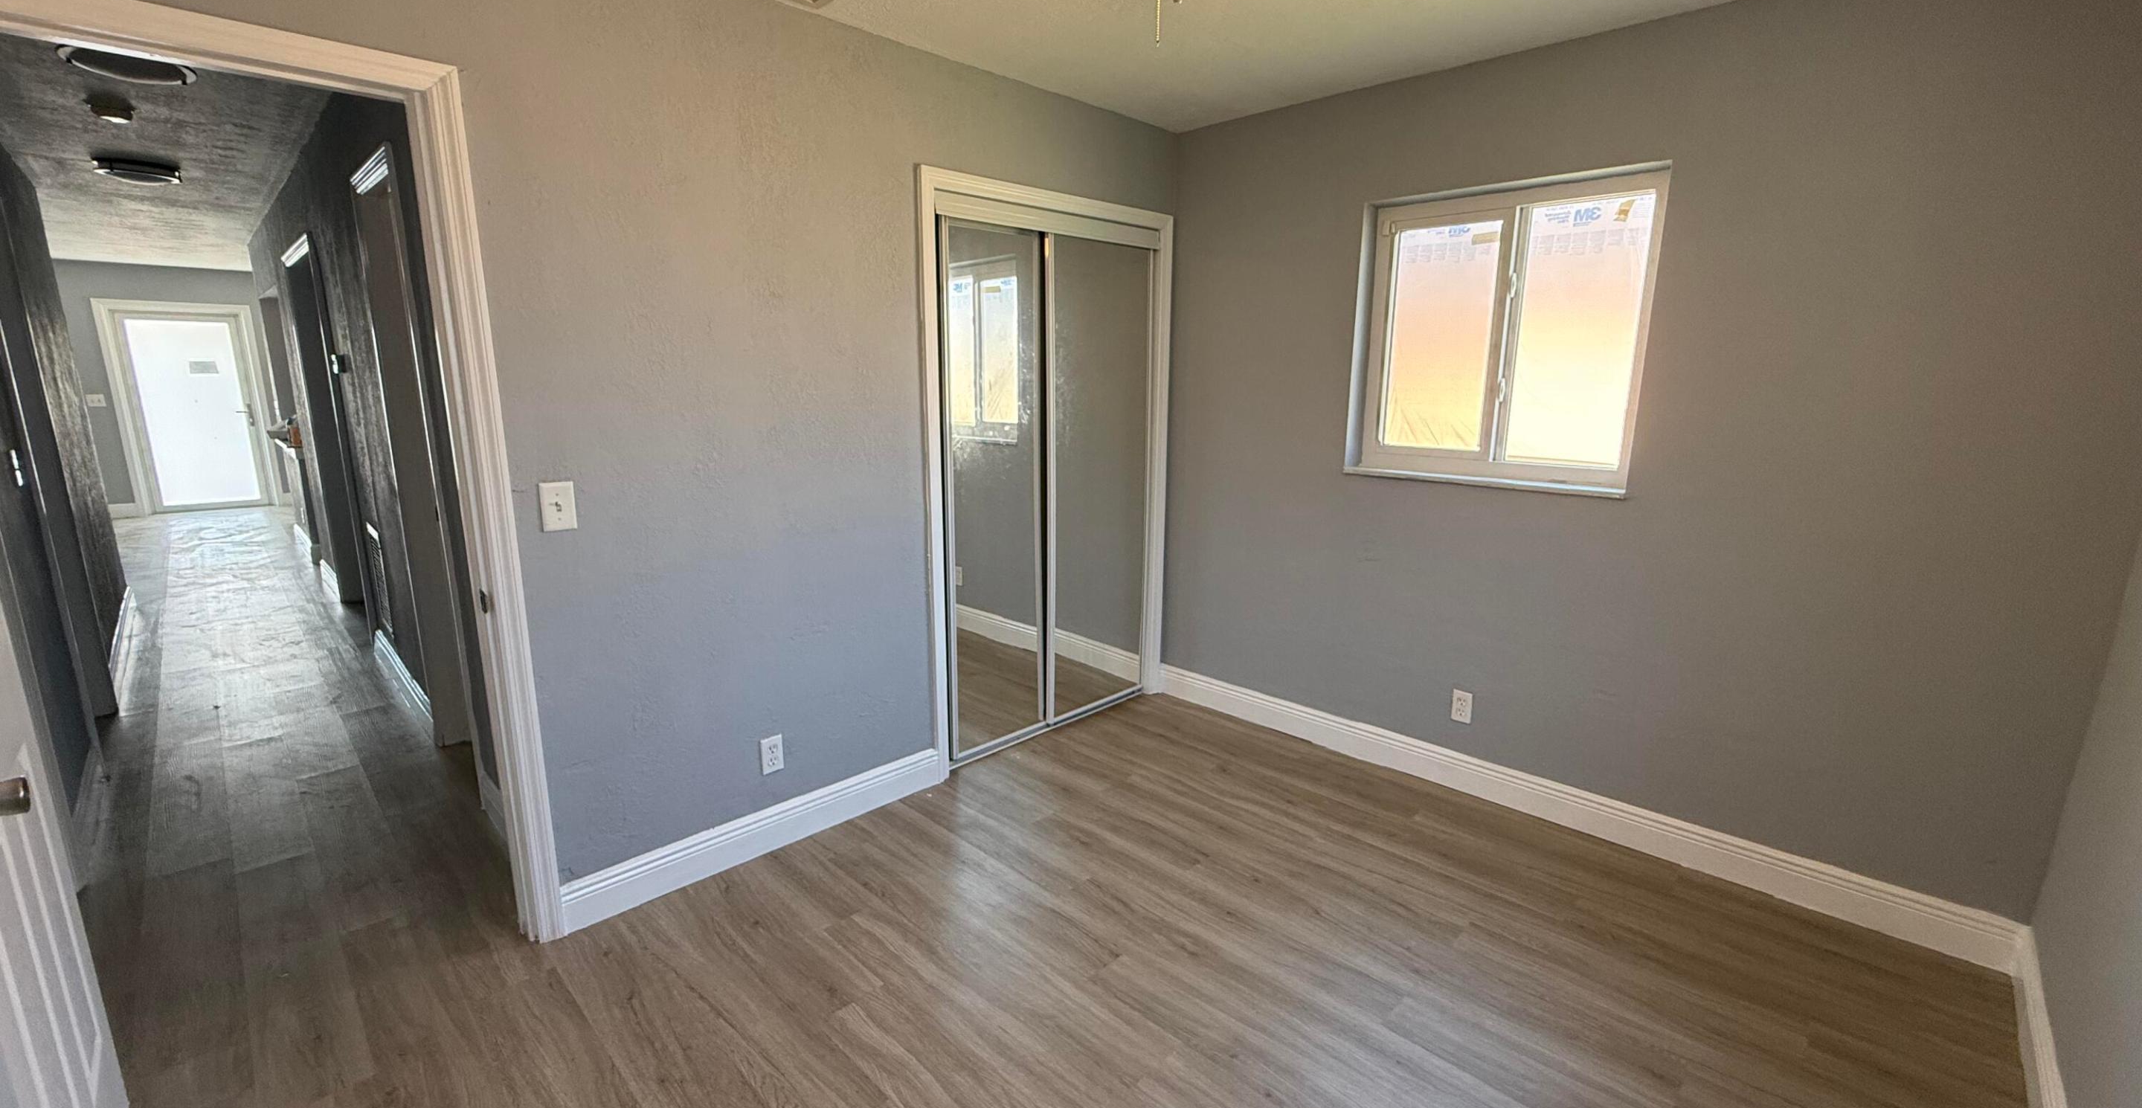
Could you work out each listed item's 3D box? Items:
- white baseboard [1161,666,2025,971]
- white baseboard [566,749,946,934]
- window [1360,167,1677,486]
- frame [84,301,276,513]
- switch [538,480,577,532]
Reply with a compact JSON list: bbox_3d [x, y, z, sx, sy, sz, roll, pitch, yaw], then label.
[{"bbox_3d":[1.408,0.795,3.113,2.748,0.141,0.016,12,16,43],"label":"white baseboard"},{"bbox_3d":[-0.924,0.861,2.738,0.016,0.141,1.228,12,16,43],"label":"white baseboard"},{"bbox_3d":[1.407,-0.713,2.898,0.910,0.957,0.120,12,16,43],"label":"window"},{"bbox_3d":[-9.087,-1.498,8.964,0.130,2.125,1.090,12,16,43],"label":"frame"},{"bbox_3d":[-1.276,-0.119,2.161,0.014,0.119,0.074,12,16,43],"label":"switch"}]

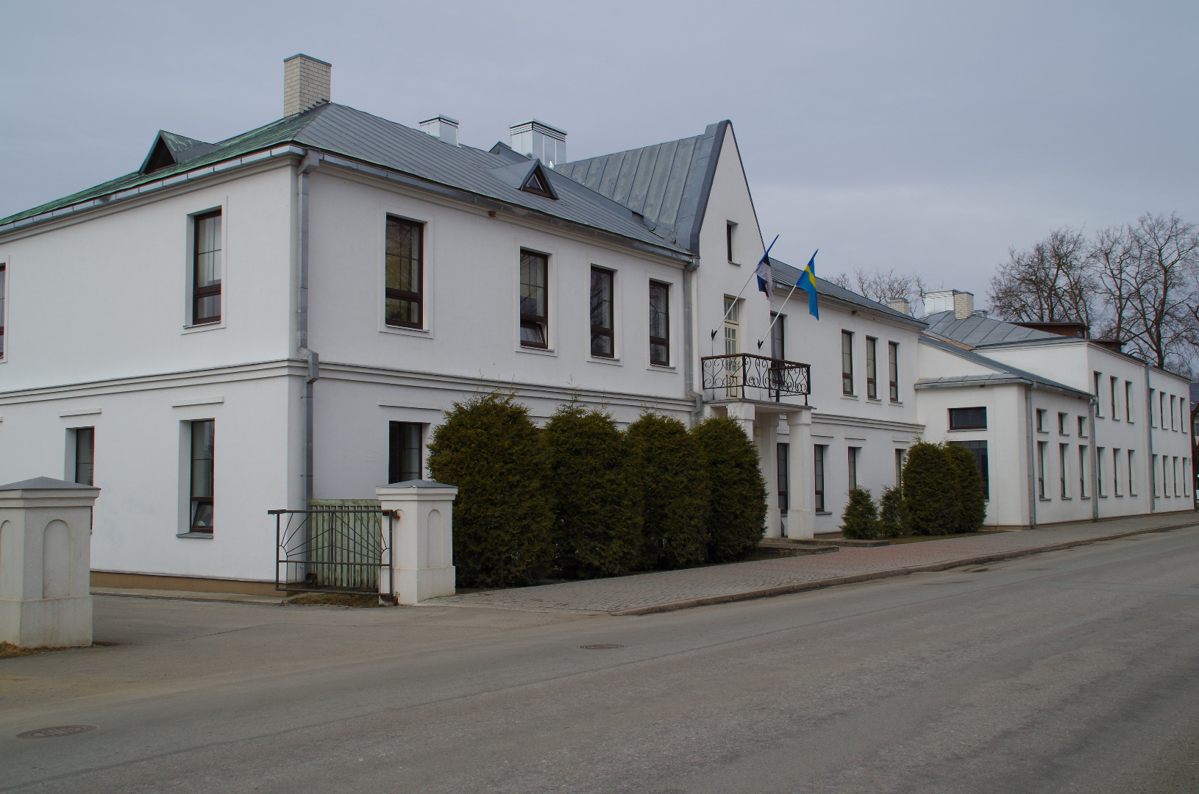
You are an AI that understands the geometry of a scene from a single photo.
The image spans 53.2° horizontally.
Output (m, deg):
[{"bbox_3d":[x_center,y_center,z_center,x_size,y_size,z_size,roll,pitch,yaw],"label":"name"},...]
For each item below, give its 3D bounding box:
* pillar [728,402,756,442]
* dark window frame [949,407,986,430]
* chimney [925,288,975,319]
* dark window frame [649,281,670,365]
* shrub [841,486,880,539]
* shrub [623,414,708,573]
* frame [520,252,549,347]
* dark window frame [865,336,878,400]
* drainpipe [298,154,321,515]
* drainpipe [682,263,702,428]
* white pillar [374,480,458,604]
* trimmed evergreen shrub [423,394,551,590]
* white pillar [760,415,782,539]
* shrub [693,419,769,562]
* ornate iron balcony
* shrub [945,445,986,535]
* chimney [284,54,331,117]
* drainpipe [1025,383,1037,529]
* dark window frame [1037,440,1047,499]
[{"bbox_3d":[3.343,1.797,27.961,0.460,3.240,0.560,-4,-5,35],"label":"pillar"},{"bbox_3d":[12.331,0.755,39.907,1.300,0.780,0.130,-4,-5,35],"label":"dark window frame"},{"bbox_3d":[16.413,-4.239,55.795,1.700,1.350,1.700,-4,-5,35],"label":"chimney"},{"bbox_3d":[1.343,-1.714,28.249,0.100,2.010,0.980,-4,-6,37],"label":"dark window frame"},{"bbox_3d":[6.879,3.039,31.644,1.000,1.400,1.000,-4,-6,36],"label":"shrub"},{"bbox_3d":[1.185,1.922,24.907,2.160,3.189,2.160,-1,-5,0],"label":"shrub"},{"bbox_3d":[-1.411,-1.990,24.625,0.100,2.020,1.000,-4,-6,37],"label":"frame"},{"bbox_3d":[8.612,-0.907,38.303,0.120,1.990,0.980,-4,-6,36],"label":"dark window frame"},{"bbox_3d":[-4.697,-0.608,19.427,0.400,6.800,0.160,-4,-6,37],"label":"drainpipe"},{"bbox_3d":[2.281,0.186,28.710,0.360,7.000,0.220,-4,-6,36],"label":"drainpipe"},{"bbox_3d":[-2.812,2.206,18.537,0.890,1.850,0.890,-4,-6,36],"label":"white pillar"},{"bbox_3d":[-1.758,1.490,18.991,1.900,2.950,1.900,-1,-4,0],"label":"trimmed evergreen shrub"},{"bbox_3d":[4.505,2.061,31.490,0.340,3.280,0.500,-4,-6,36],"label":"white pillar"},{"bbox_3d":[2.715,2.064,26.921,2.160,3.206,2.160,-1,-5,0],"label":"shrub"},{"bbox_3d":[3.918,-0.356,29.520,1.200,1.060,3.500,-4,-5,35],"label":"ornate iron balcony"},{"bbox_3d":[10.879,2.719,36.439,1.600,2.750,1.600,-4,-6,36],"label":"shrub"},{"bbox_3d":[-6.840,-7.161,28.033,0.560,1.420,0.950,-4,-5,35],"label":"chimney"},{"bbox_3d":[13.907,1.999,38.585,0.200,4.700,0.200,-4,-5,35],"label":"drainpipe"},{"bbox_3d":[14.738,2.436,40.075,0.150,1.950,1.280,-4,-5,35],"label":"dark window frame"}]

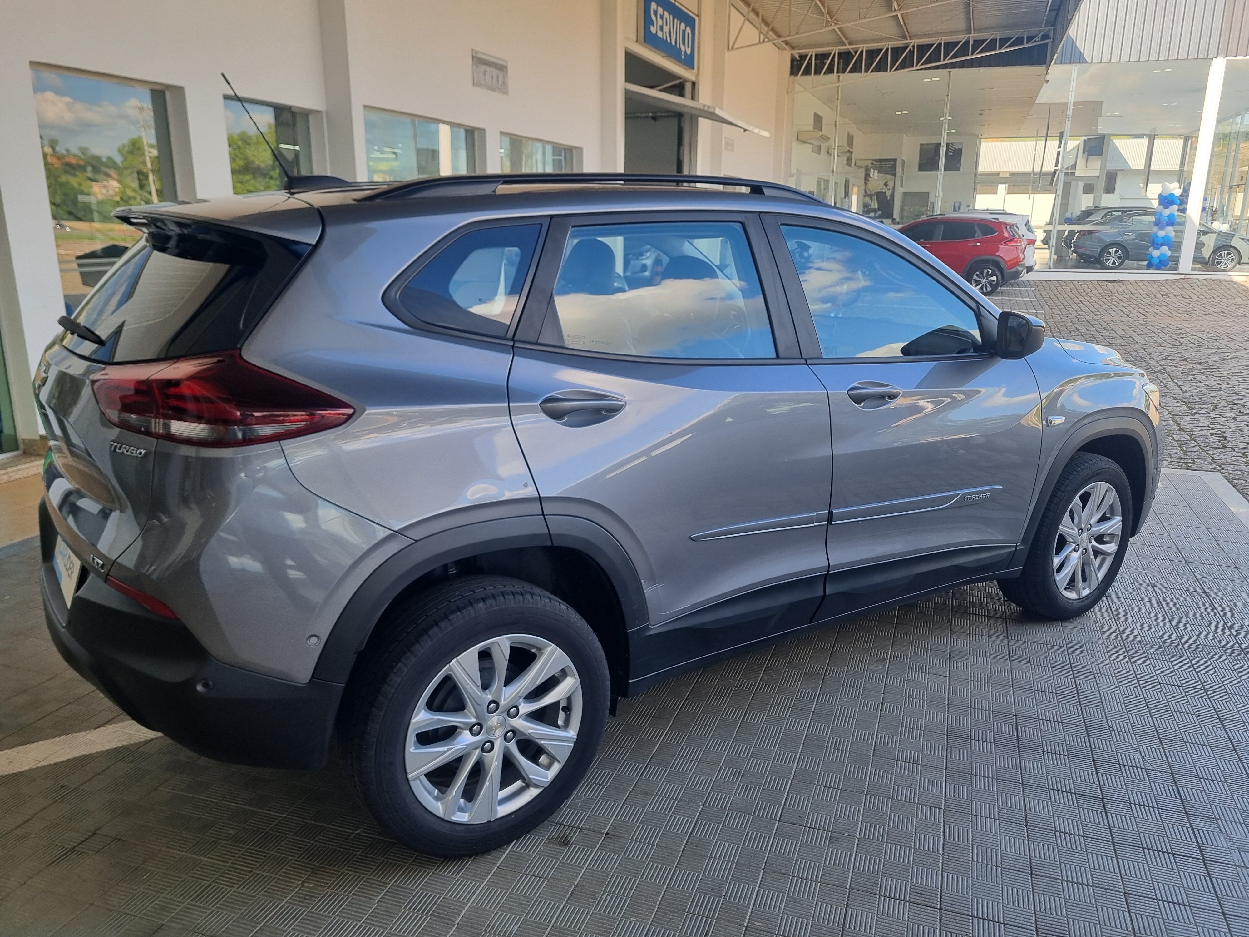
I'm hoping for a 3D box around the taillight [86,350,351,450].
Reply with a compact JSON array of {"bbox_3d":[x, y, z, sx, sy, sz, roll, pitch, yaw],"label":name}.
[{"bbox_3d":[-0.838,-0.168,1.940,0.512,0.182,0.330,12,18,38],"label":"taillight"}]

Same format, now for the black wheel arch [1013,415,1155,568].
[{"bbox_3d":[1.754,0.065,3.603,0.950,0.545,0.120,-9,17,-34],"label":"black wheel arch"}]

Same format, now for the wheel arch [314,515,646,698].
[{"bbox_3d":[-0.313,0.358,2.169,0.835,0.525,0.120,-9,17,-34],"label":"wheel arch"}]

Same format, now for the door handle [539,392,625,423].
[{"bbox_3d":[-0.103,-0.143,2.159,0.233,0.073,0.050,-9,17,-34],"label":"door handle"}]

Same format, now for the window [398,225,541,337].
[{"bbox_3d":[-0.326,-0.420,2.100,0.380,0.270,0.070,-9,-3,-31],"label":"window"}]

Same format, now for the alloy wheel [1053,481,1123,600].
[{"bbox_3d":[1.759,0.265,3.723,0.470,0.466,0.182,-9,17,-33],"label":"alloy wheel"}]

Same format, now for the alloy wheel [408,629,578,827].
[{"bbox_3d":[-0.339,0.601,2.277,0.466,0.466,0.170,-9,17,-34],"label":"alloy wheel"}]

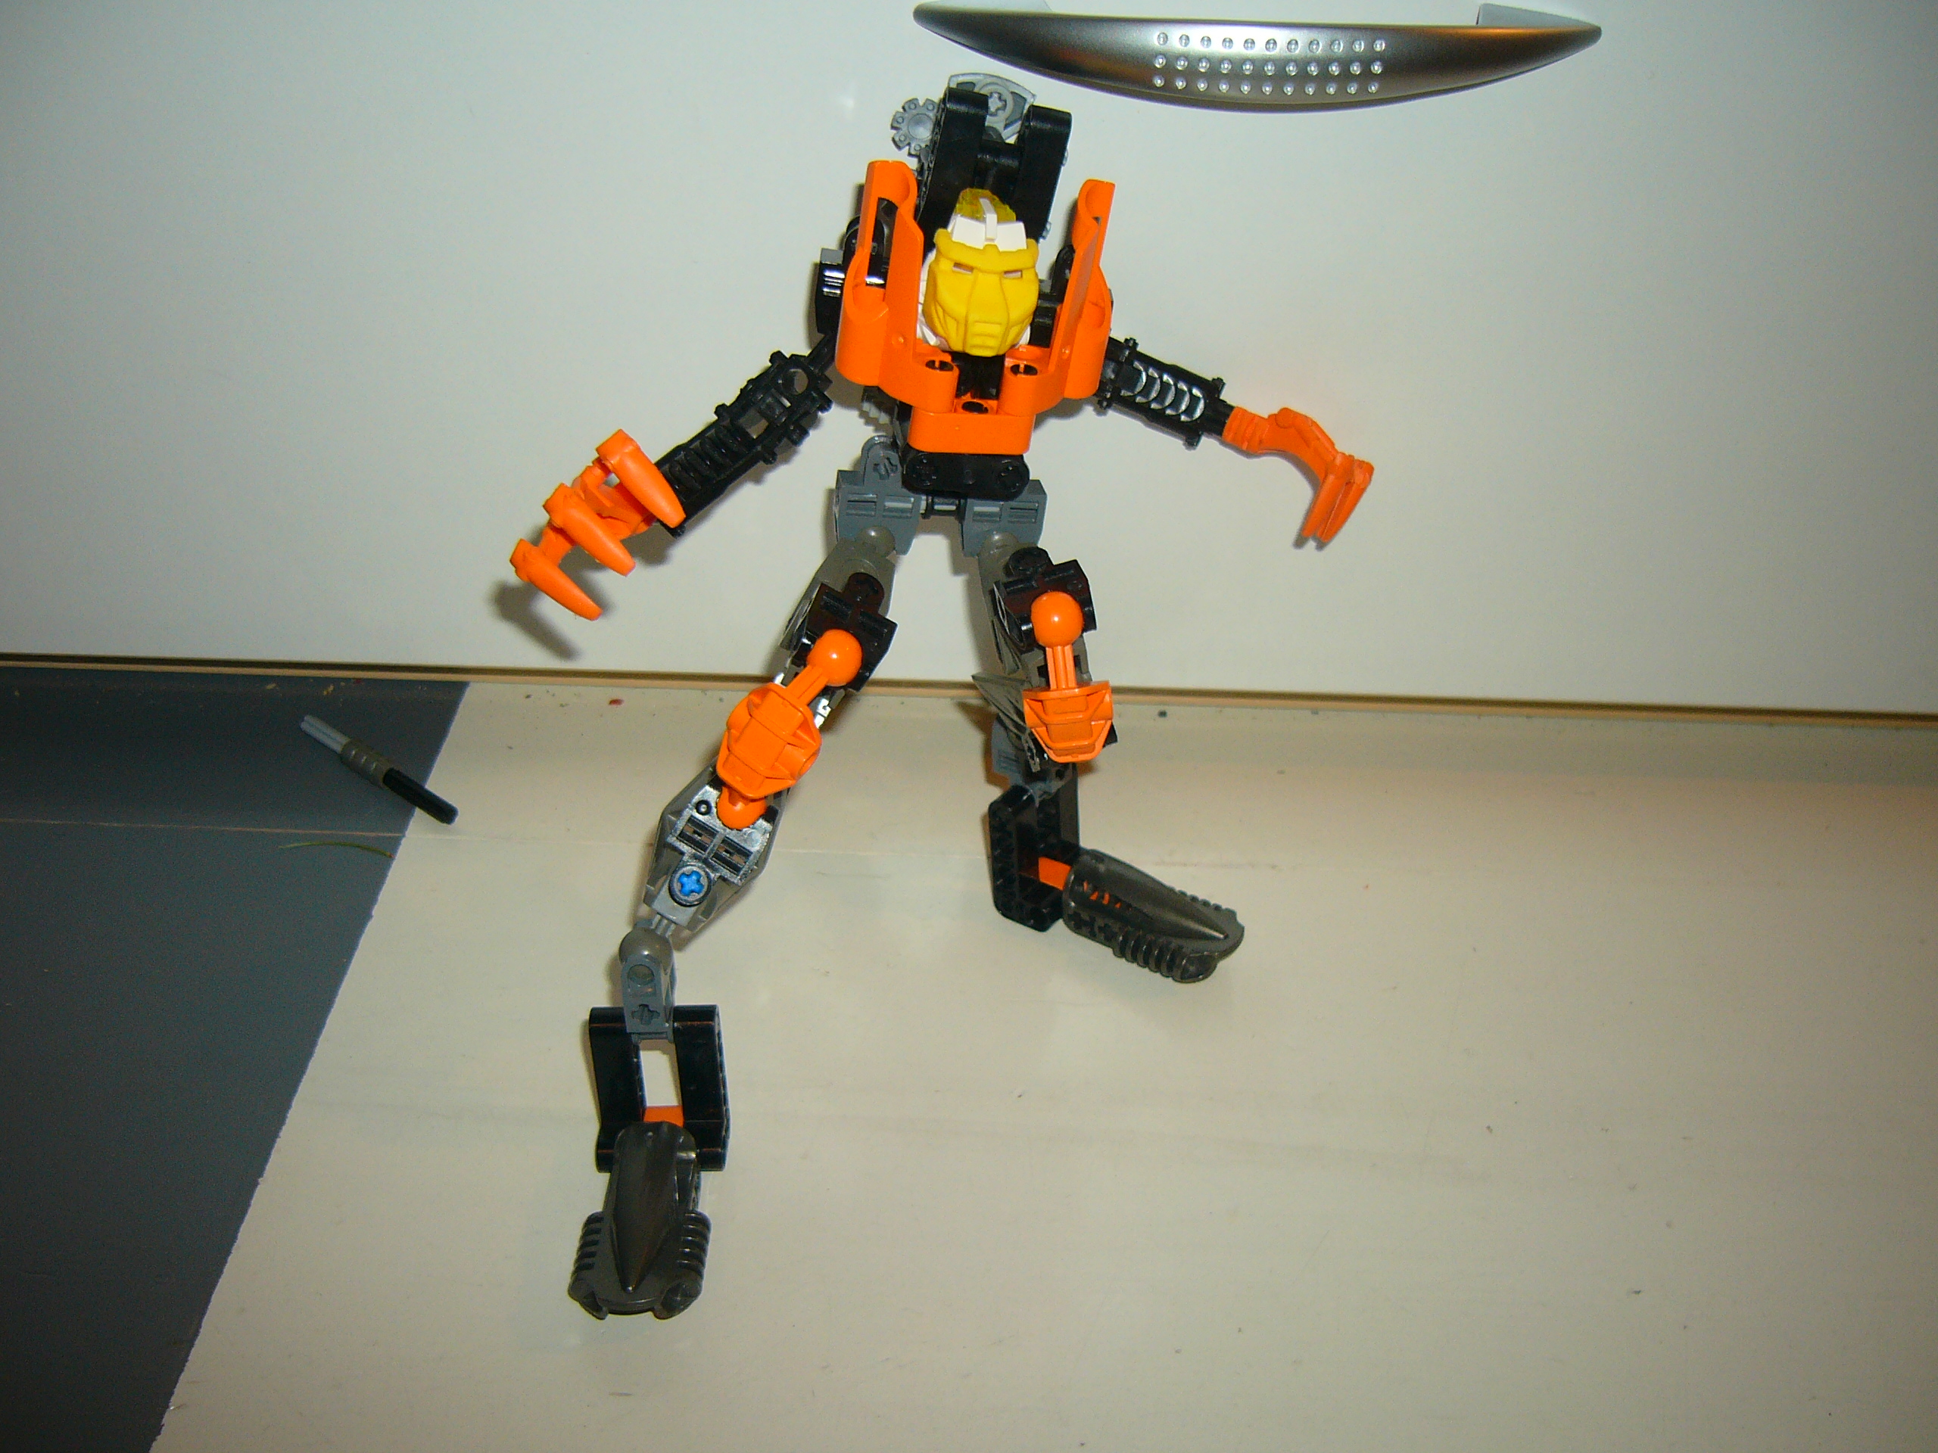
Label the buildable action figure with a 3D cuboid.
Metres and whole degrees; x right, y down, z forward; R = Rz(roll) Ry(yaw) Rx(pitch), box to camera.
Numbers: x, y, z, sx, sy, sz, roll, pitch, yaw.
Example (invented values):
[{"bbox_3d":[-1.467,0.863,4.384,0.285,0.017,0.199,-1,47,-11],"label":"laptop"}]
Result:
[{"bbox_3d":[0.004,-0.018,0.362,0.172,0.164,0.165,-3,35,-7],"label":"buildable action figure"}]

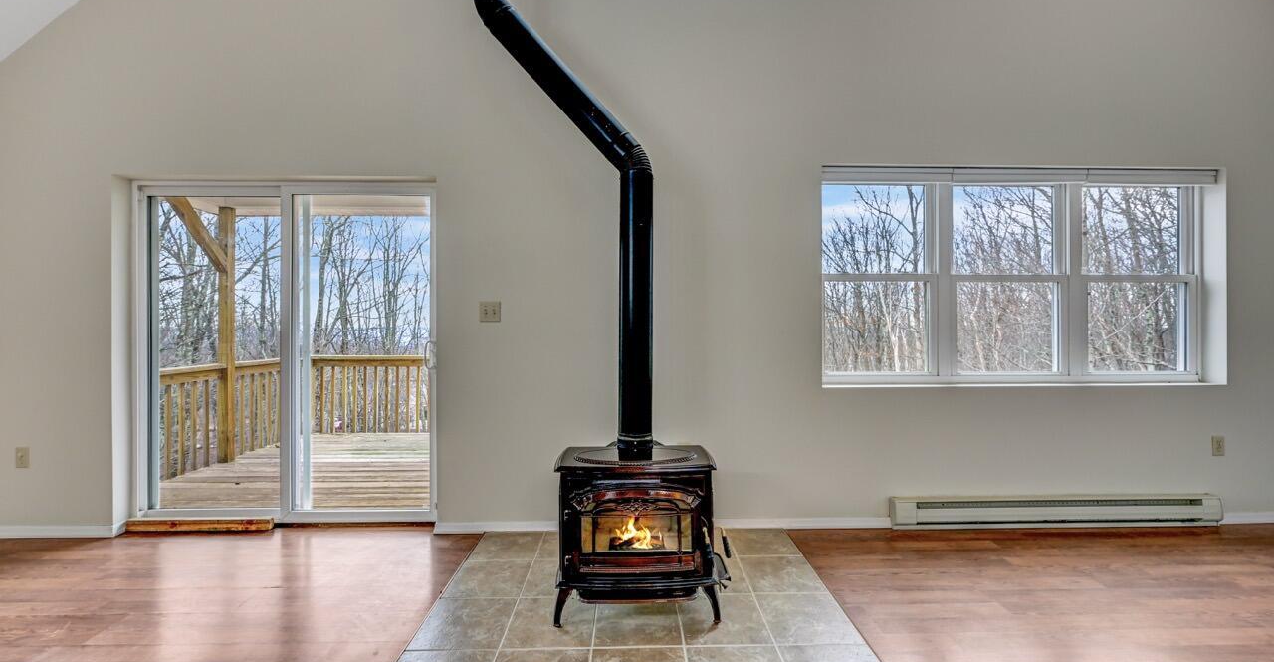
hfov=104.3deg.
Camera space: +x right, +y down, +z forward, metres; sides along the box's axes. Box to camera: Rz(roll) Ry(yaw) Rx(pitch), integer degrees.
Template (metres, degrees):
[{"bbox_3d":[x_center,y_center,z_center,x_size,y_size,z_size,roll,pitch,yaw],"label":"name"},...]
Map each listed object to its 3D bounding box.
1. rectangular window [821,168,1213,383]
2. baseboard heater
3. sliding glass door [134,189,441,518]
[{"bbox_3d":[2.221,-0.304,2.916,2.336,1.243,0.114,0,0,-1],"label":"rectangular window"},{"bbox_3d":[2.364,1.019,2.804,1.849,0.170,0.071,0,0,-1],"label":"baseboard heater"},{"bbox_3d":[-2.015,0.132,2.893,1.762,1.970,0.099,0,0,-1],"label":"sliding glass door"}]

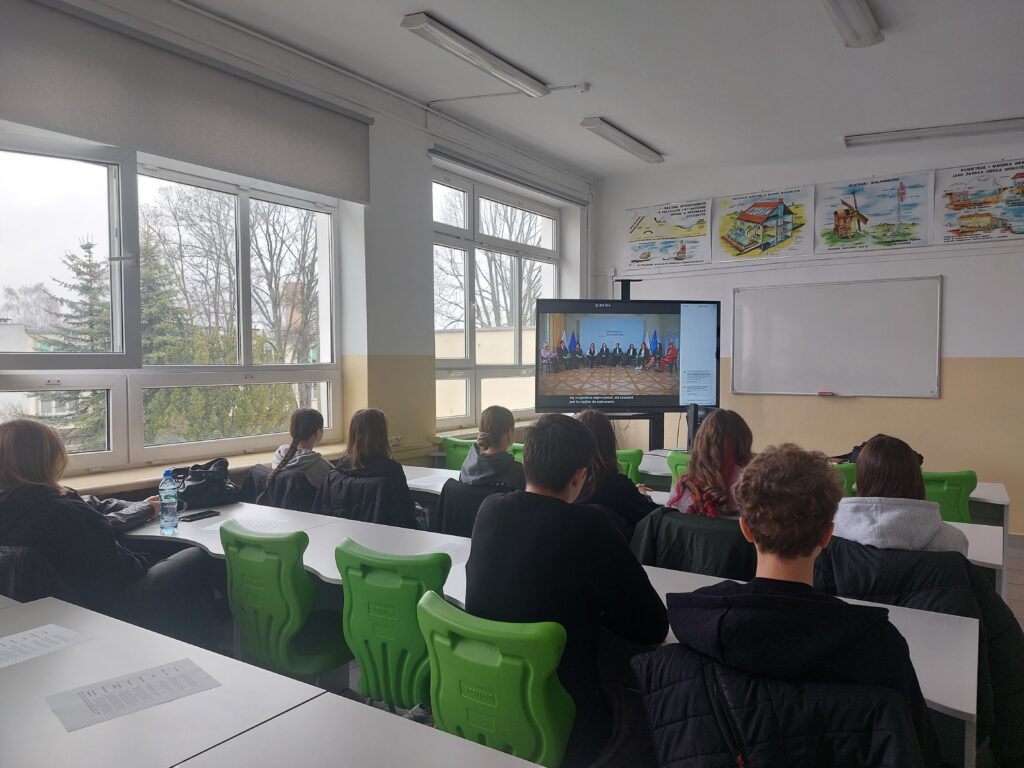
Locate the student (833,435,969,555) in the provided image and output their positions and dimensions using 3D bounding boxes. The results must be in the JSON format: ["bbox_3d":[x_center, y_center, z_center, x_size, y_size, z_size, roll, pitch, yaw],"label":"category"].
[{"bbox_3d":[1.320,0.766,2.462,0.460,1.212,0.660,1,3,29],"label":"student"}]

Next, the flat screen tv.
[{"bbox_3d":[1.067,-0.254,6.508,1.710,1.022,0.090,0,2,-6],"label":"flat screen tv"}]

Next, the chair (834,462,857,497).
[{"bbox_3d":[1.825,0.876,4.226,0.450,0.870,0.510,1,3,29],"label":"chair"}]

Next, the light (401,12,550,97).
[{"bbox_3d":[-0.172,-2.010,4.404,0.140,0.070,1.260,1,3,35],"label":"light"}]

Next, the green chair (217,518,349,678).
[{"bbox_3d":[-0.754,0.943,2.716,0.440,0.850,0.520,1,2,28],"label":"green chair"}]

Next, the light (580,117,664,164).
[{"bbox_3d":[0.976,-2.075,6.143,0.180,0.080,1.275,1,3,34],"label":"light"}]

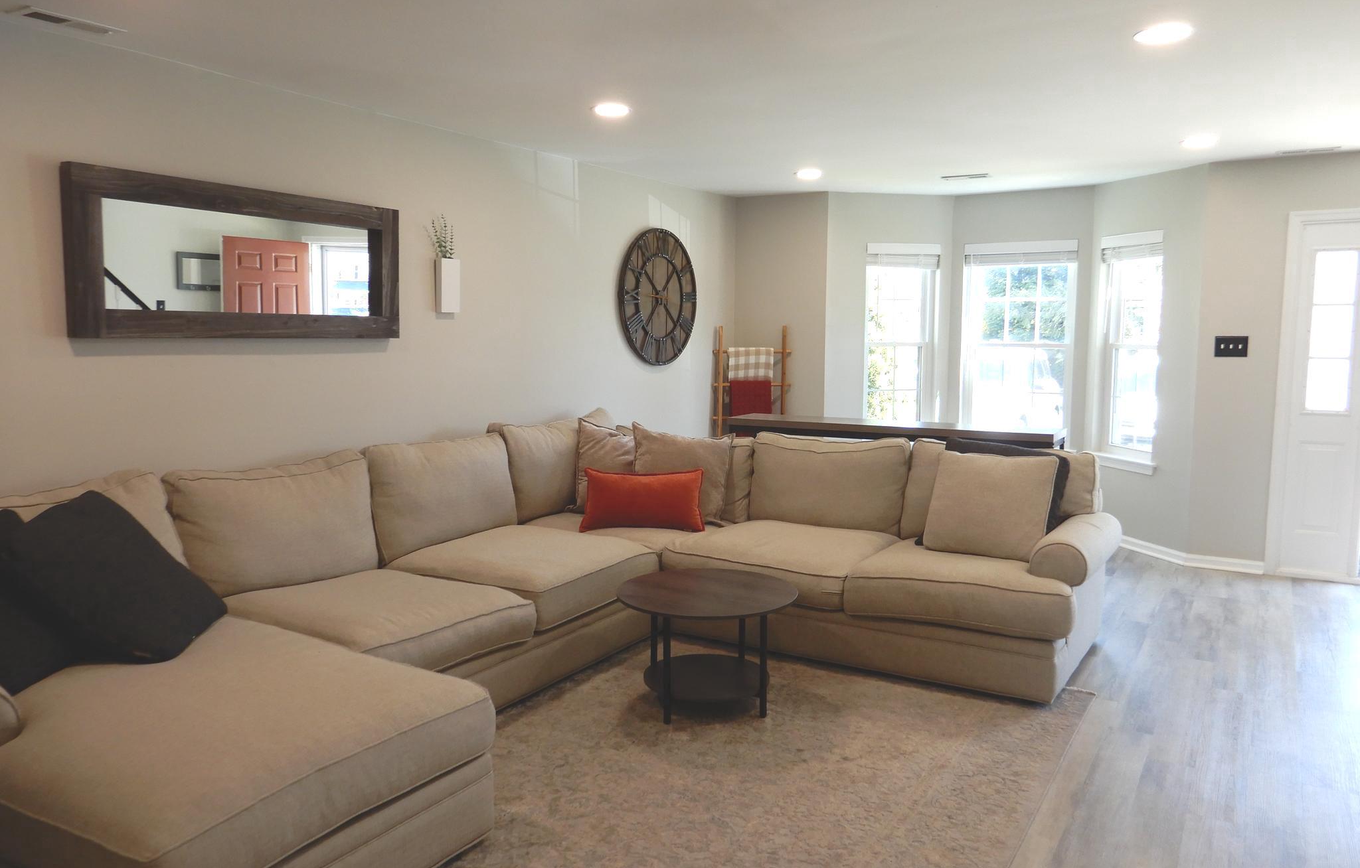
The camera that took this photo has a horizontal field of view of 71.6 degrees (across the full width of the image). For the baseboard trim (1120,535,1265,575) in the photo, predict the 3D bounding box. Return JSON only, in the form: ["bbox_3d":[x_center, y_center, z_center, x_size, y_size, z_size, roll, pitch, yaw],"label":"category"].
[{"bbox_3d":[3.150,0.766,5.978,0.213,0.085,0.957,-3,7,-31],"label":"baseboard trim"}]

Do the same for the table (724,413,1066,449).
[{"bbox_3d":[1.163,0.399,5.356,1.850,0.925,0.360,4,7,30],"label":"table"}]

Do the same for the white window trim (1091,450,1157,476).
[{"bbox_3d":[2.963,0.198,6.348,0.070,0.085,0.640,-1,6,-15],"label":"white window trim"}]

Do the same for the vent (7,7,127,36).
[{"bbox_3d":[-2.039,-1.364,3.138,0.145,0.015,0.300,4,7,32],"label":"vent"}]

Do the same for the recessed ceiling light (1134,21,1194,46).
[{"bbox_3d":[1.633,-1.352,3.185,0.185,0.025,0.185,4,7,32],"label":"recessed ceiling light"}]

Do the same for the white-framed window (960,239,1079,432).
[{"bbox_3d":[2.428,-0.637,6.802,0.770,1.450,0.110,4,7,30],"label":"white-framed window"}]

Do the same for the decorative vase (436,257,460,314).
[{"bbox_3d":[-1.176,-0.748,4.775,0.050,0.265,0.120,4,7,32],"label":"decorative vase"}]

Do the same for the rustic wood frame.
[{"bbox_3d":[-1.735,-0.695,3.875,0.065,0.600,1.430,4,7,32],"label":"rustic wood frame"}]

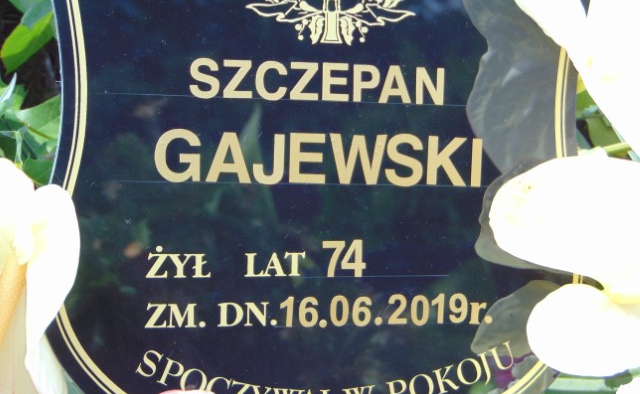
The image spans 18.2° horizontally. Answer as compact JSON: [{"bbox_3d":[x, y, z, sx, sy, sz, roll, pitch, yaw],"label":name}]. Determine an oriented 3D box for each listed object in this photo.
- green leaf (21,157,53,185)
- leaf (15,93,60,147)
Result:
[{"bbox_3d":[-0.118,-0.010,0.840,0.020,0.018,0.010,0,25,0],"label":"green leaf"},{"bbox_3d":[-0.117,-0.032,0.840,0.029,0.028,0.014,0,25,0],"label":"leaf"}]

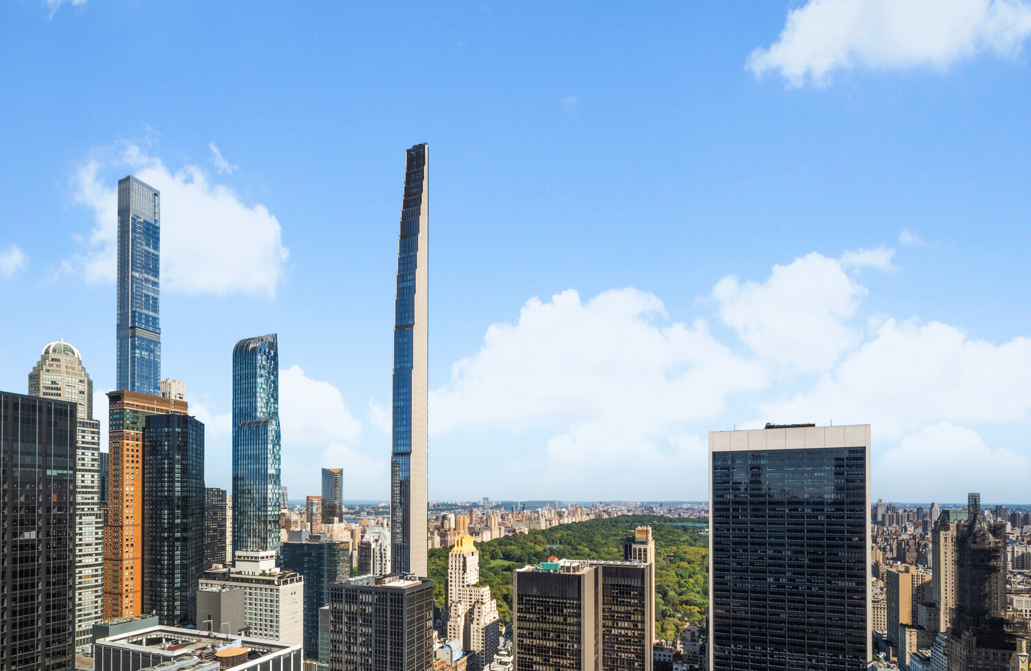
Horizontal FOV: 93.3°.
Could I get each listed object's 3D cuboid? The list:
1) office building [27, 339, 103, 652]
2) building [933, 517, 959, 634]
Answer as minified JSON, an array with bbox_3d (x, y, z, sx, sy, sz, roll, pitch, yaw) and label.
[{"bbox_3d":[-246.350,126.620,264.190,25.620,248.000,24.190,0,0,20],"label":"office building"},{"bbox_3d":[416.930,249.190,466.720,25.620,157.000,16.400,0,0,20],"label":"building"}]

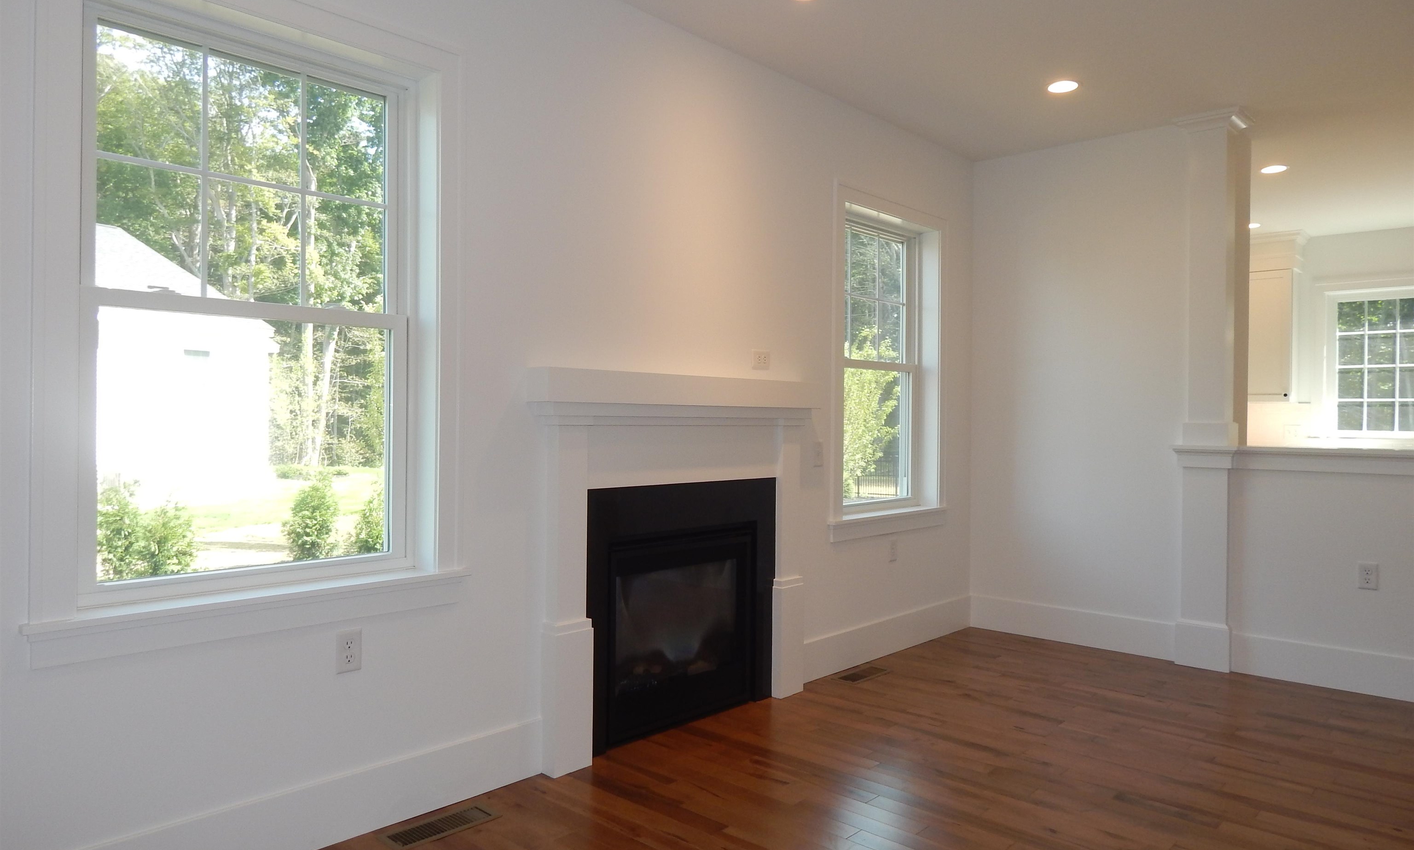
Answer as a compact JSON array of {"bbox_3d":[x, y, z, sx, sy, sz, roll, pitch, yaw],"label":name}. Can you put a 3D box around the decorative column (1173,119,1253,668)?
[{"bbox_3d":[2.483,-0.166,4.642,0.287,2.691,0.269,1,0,42],"label":"decorative column"}]

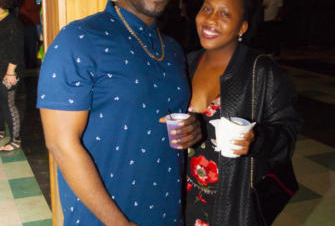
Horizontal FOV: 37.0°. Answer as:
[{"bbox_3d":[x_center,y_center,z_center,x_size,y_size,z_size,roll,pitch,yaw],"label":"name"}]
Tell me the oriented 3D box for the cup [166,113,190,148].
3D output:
[{"bbox_3d":[0.034,0.057,1.530,0.073,0.090,0.073,1,15,0],"label":"cup"}]

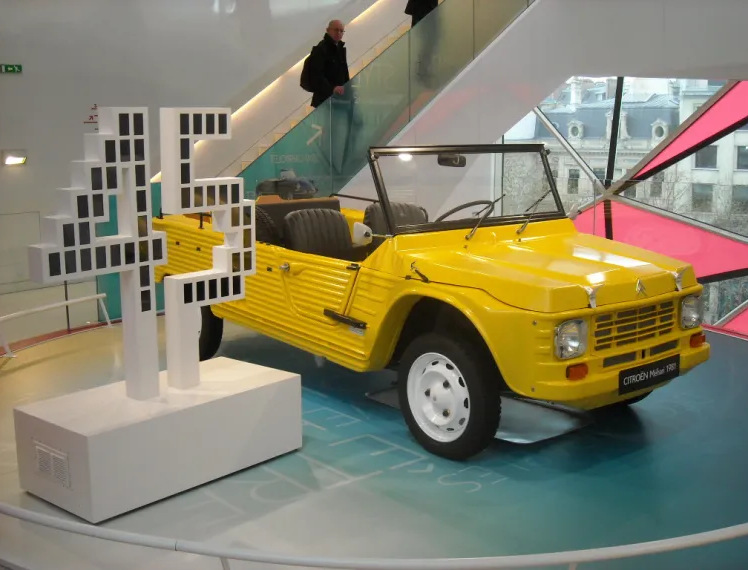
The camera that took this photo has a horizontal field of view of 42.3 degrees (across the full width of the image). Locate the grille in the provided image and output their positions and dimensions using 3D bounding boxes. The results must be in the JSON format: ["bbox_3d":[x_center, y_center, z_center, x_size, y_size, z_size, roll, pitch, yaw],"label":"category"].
[{"bbox_3d":[1.208,0.186,4.446,0.630,0.165,0.045,-9,13,-39],"label":"grille"}]

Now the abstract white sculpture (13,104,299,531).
[{"bbox_3d":[-0.941,0.036,4.249,0.563,1.606,1.145,8,13,40],"label":"abstract white sculpture"}]

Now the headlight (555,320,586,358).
[{"bbox_3d":[0.844,0.232,4.146,0.170,0.165,0.085,-9,13,-39],"label":"headlight"}]

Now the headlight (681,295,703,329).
[{"bbox_3d":[1.556,0.129,4.731,0.170,0.165,0.085,-9,13,-39],"label":"headlight"}]

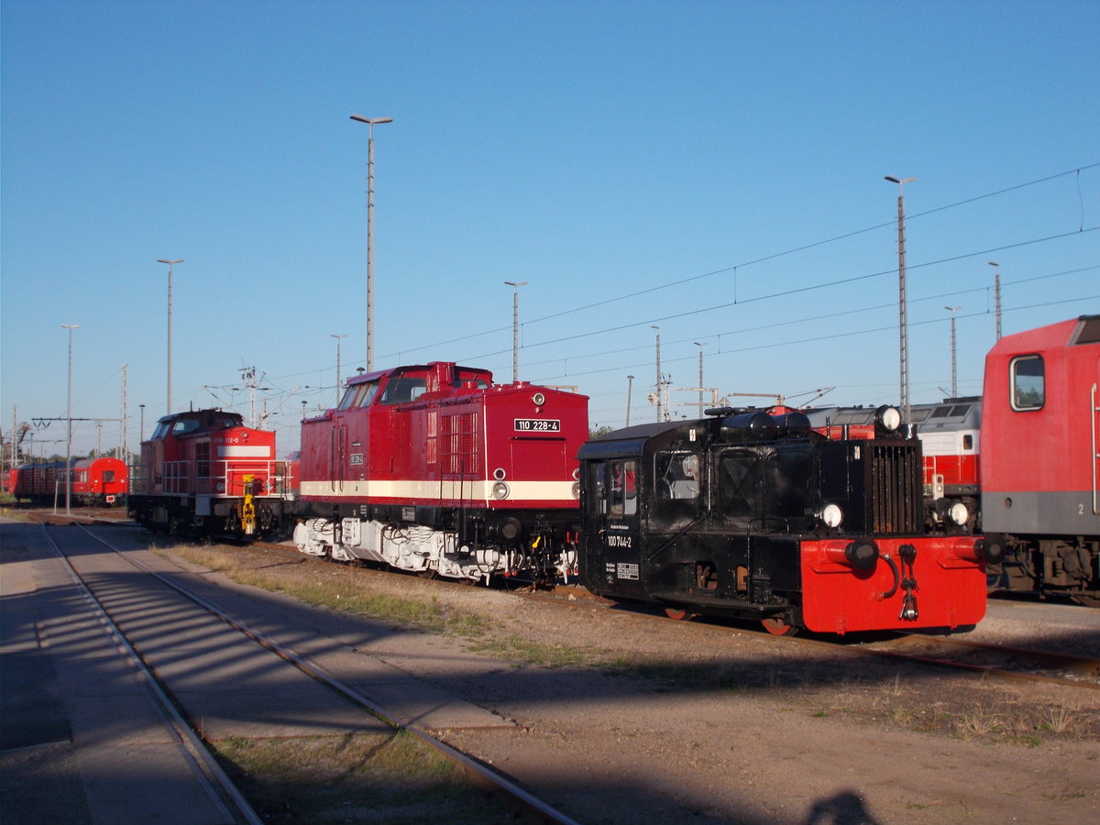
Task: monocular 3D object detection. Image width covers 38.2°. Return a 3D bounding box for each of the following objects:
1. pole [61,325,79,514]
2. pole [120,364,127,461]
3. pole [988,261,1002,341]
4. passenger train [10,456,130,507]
[{"bbox_3d":[-30.428,0.420,100.774,1.100,12.045,0.280,1,-3,-19],"label":"pole"},{"bbox_3d":[-41.059,2.059,152.695,0.650,13.400,0.500,1,-3,-25],"label":"pole"},{"bbox_3d":[20.593,-0.934,73.316,0.680,12.045,0.280,1,-3,-19],"label":"pole"},{"bbox_3d":[-45.362,6.583,148.281,2.900,4.050,47.000,1,-3,-25],"label":"passenger train"}]

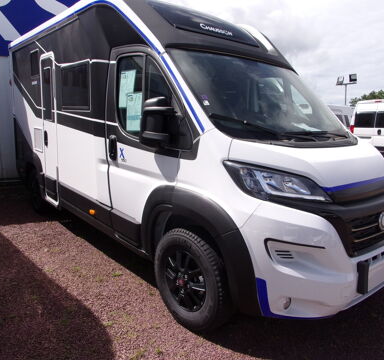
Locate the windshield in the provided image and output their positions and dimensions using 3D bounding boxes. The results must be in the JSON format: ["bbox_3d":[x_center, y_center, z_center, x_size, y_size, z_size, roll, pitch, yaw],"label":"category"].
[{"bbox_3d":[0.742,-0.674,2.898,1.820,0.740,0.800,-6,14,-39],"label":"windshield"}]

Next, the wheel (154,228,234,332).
[{"bbox_3d":[0.005,0.713,2.563,0.230,0.720,0.720,-6,14,-39],"label":"wheel"}]

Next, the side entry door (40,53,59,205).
[{"bbox_3d":[-1.781,-0.621,4.352,0.080,1.790,0.560,-6,14,-39],"label":"side entry door"}]

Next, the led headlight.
[{"bbox_3d":[0.527,0.021,2.116,0.460,0.250,0.540,-6,14,-39],"label":"led headlight"}]

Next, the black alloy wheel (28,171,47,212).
[{"bbox_3d":[-2.241,0.111,5.219,0.230,0.720,0.720,-6,14,-39],"label":"black alloy wheel"}]

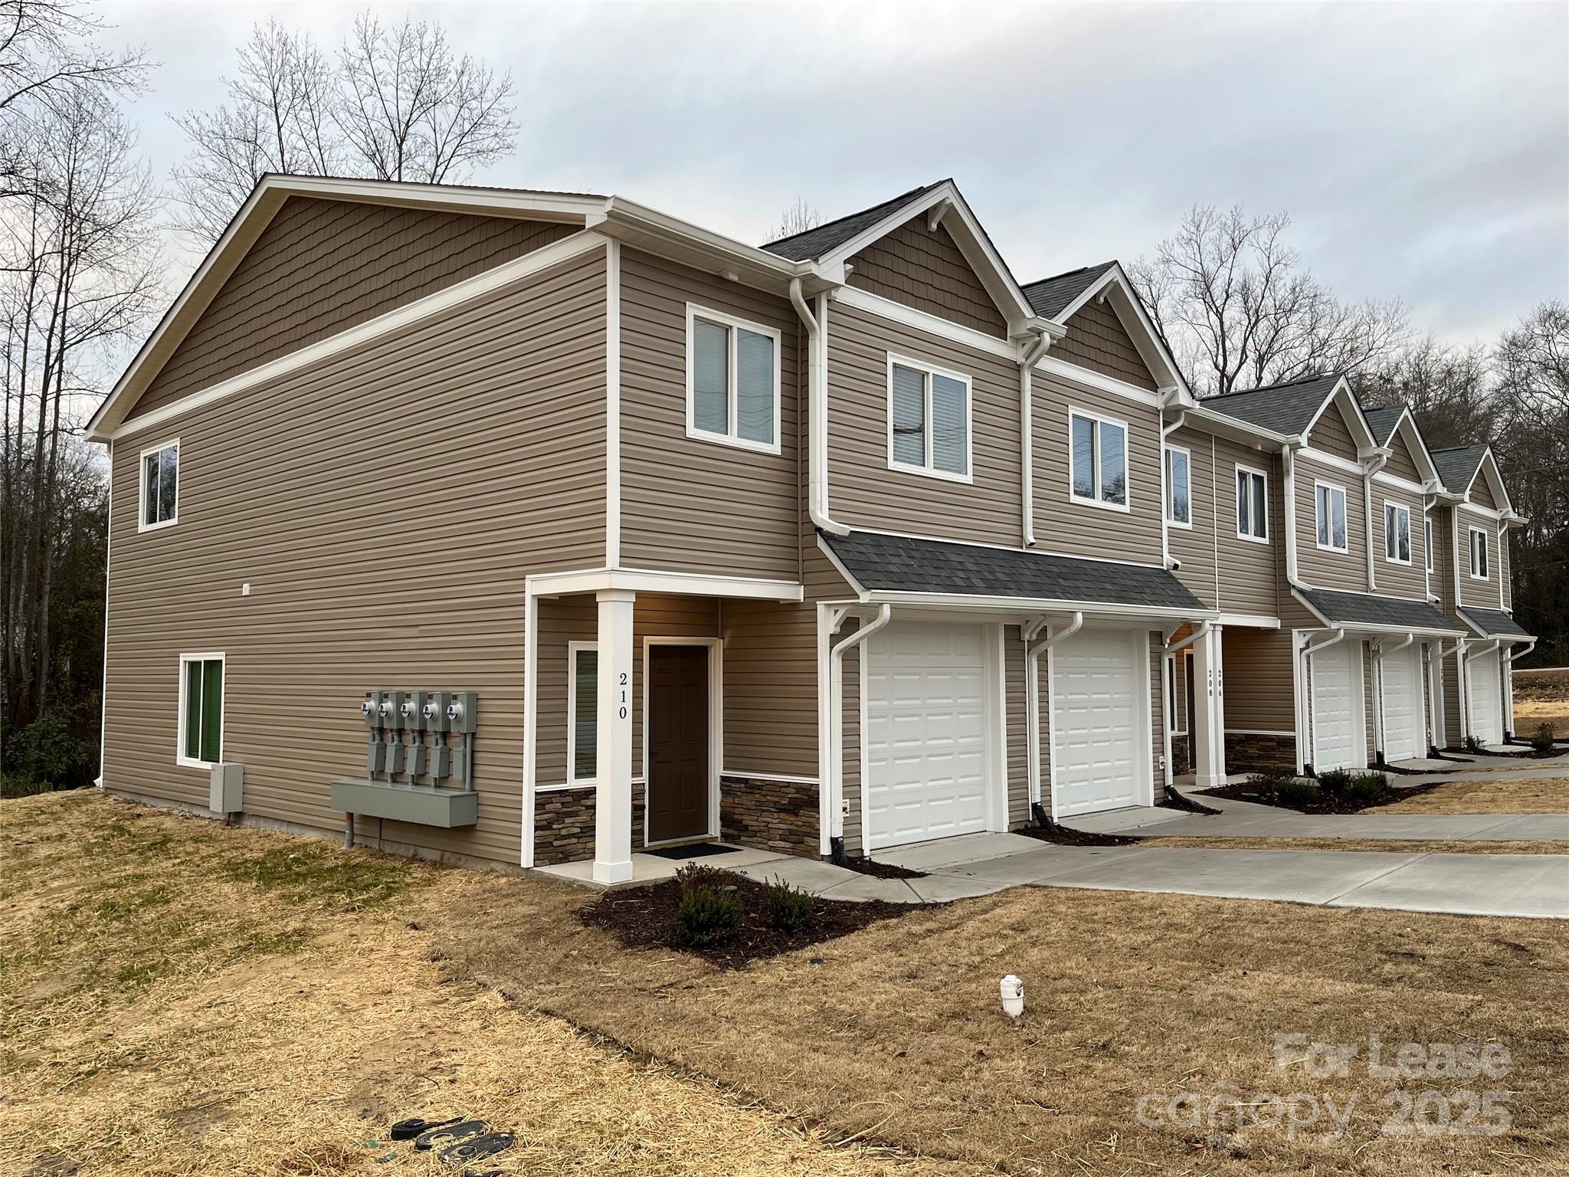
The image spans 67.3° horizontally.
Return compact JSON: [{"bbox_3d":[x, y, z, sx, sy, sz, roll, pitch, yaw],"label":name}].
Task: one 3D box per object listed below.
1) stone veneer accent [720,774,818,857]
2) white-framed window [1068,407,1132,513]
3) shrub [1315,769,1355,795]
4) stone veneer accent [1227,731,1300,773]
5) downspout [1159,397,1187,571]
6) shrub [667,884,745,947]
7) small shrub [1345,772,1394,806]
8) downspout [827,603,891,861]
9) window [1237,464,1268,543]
[{"bbox_3d":[-0.149,2.332,12.221,1.421,0.723,0.073,-4,-5,43],"label":"stone veneer accent"},{"bbox_3d":[4.259,-1.712,15.873,0.100,1.272,1.567,-4,-6,44],"label":"white-framed window"},{"bbox_3d":[8.708,3.020,18.661,0.580,0.430,0.580,-4,-5,43],"label":"shrub"},{"bbox_3d":[8.306,2.871,20.669,1.300,0.770,0.100,-4,-6,44],"label":"stone veneer accent"},{"bbox_3d":[5.854,-1.499,17.631,0.365,2.371,0.390,-4,-5,43],"label":"downspout"},{"bbox_3d":[-0.571,2.326,8.576,0.520,0.400,0.520,0,-4,0],"label":"shrub"},{"bbox_3d":[8.435,2.873,17.000,0.560,0.460,0.580,-4,-6,44],"label":"small shrub"},{"bbox_3d":[0.761,1.411,11.593,0.723,2.501,0.114,-4,-5,43],"label":"downspout"},{"bbox_3d":[8.224,-1.467,20.667,0.090,1.290,1.330,-4,-5,43],"label":"window"}]

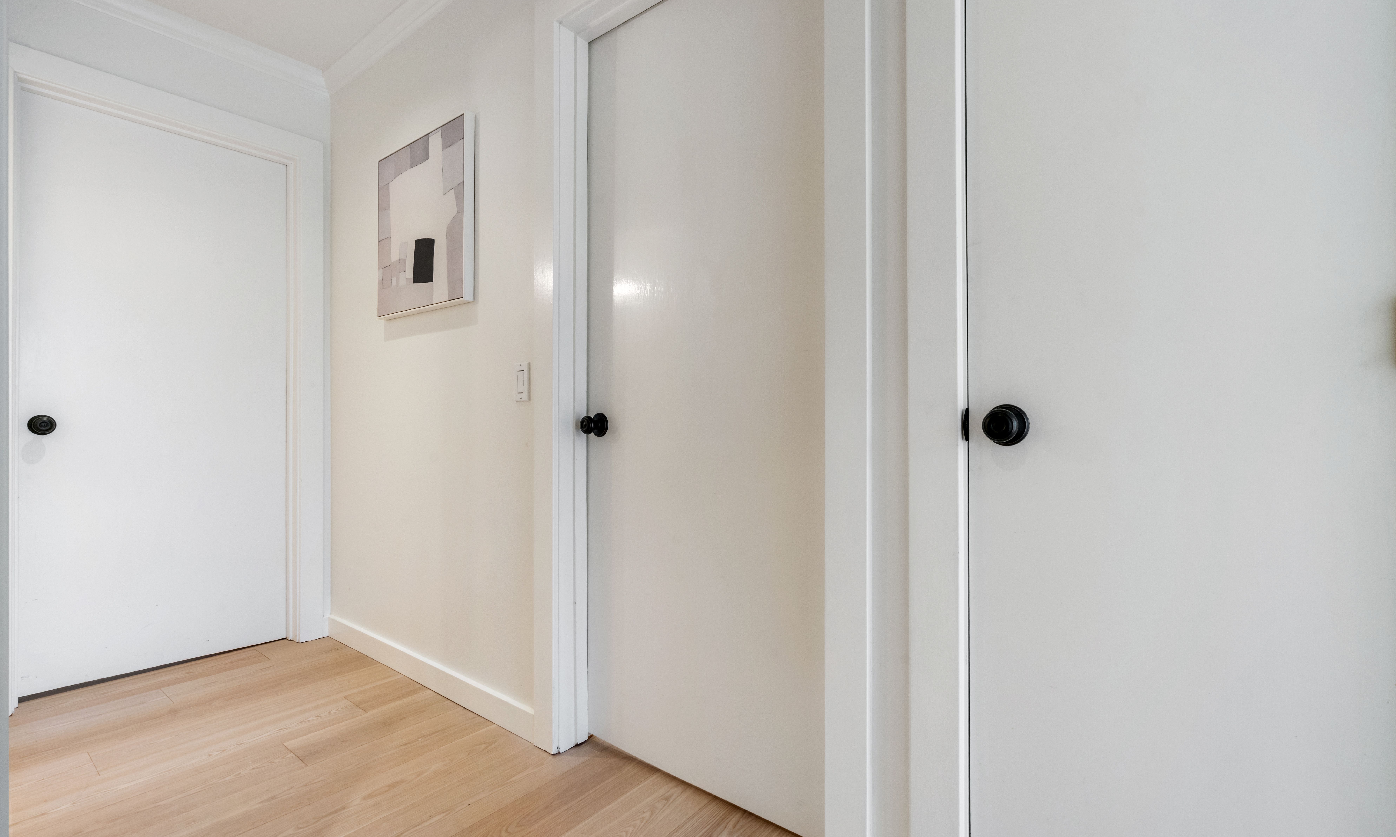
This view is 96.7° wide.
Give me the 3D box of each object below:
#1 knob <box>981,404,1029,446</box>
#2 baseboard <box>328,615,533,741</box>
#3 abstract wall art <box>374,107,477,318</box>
[{"bbox_3d":[0.495,0.012,1.009,0.067,0.067,0.062,0,0,39],"label":"knob"},{"bbox_3d":[-1.036,0.904,2.257,1.449,0.086,0.019,0,0,39],"label":"baseboard"},{"bbox_3d":[-0.978,-0.686,2.207,0.599,0.598,0.038,0,0,39],"label":"abstract wall art"}]

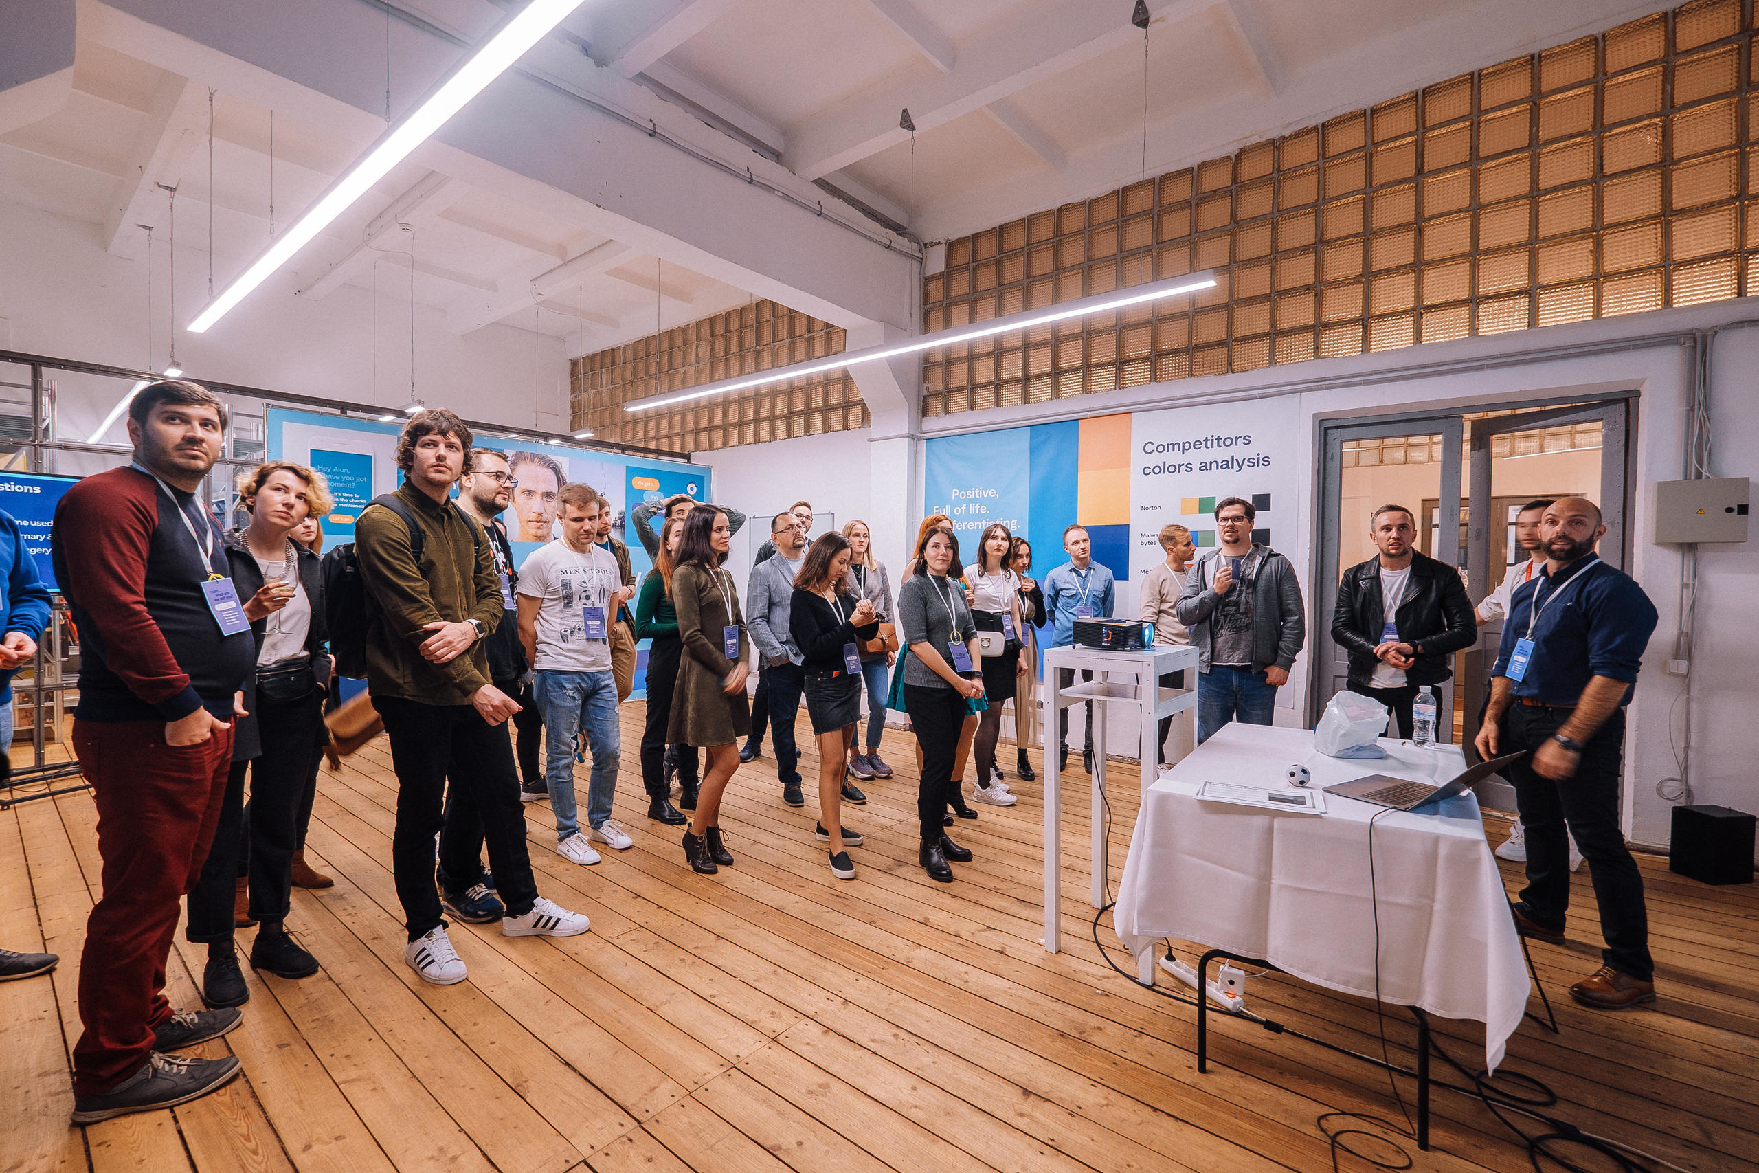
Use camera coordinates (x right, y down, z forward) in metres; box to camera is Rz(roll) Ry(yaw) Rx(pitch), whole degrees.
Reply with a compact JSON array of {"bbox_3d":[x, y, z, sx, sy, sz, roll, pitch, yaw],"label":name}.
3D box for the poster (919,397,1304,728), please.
[{"bbox_3d":[1.468,-0.241,5.417,2.771,1.957,0.020,2,2,39],"label":"poster"}]

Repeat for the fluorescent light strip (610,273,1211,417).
[{"bbox_3d":[-0.344,-1.568,5.138,5.072,0.070,0.065,2,2,39],"label":"fluorescent light strip"}]

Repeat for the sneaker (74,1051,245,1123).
[{"bbox_3d":[-1.859,1.259,1.880,0.305,0.120,0.110,0,2,-26],"label":"sneaker"}]

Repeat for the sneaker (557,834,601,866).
[{"bbox_3d":[-1.447,1.244,3.546,0.295,0.110,0.105,1,2,32],"label":"sneaker"}]

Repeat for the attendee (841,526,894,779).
[{"bbox_3d":[-0.082,0.400,4.944,0.420,1.703,0.310,0,2,-25],"label":"attendee"}]

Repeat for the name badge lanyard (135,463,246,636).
[{"bbox_3d":[-1.858,-0.098,1.980,0.200,0.440,0.160,0,1,-5],"label":"name badge lanyard"}]

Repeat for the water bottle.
[{"bbox_3d":[1.957,0.459,2.624,0.067,0.215,0.067,0,1,0],"label":"water bottle"}]

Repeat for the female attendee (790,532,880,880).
[{"bbox_3d":[-0.198,0.519,3.552,0.430,1.580,0.450,-1,2,-43],"label":"female attendee"}]

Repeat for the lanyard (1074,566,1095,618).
[{"bbox_3d":[1.385,0.080,5.020,0.160,0.420,0.140,1,1,12],"label":"lanyard"}]

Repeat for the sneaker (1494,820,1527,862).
[{"bbox_3d":[3.159,1.249,3.546,0.285,0.130,0.105,1,2,12],"label":"sneaker"}]

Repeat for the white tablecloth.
[{"bbox_3d":[1.484,0.879,2.518,0.920,0.560,1.290,1,2,33],"label":"white tablecloth"}]

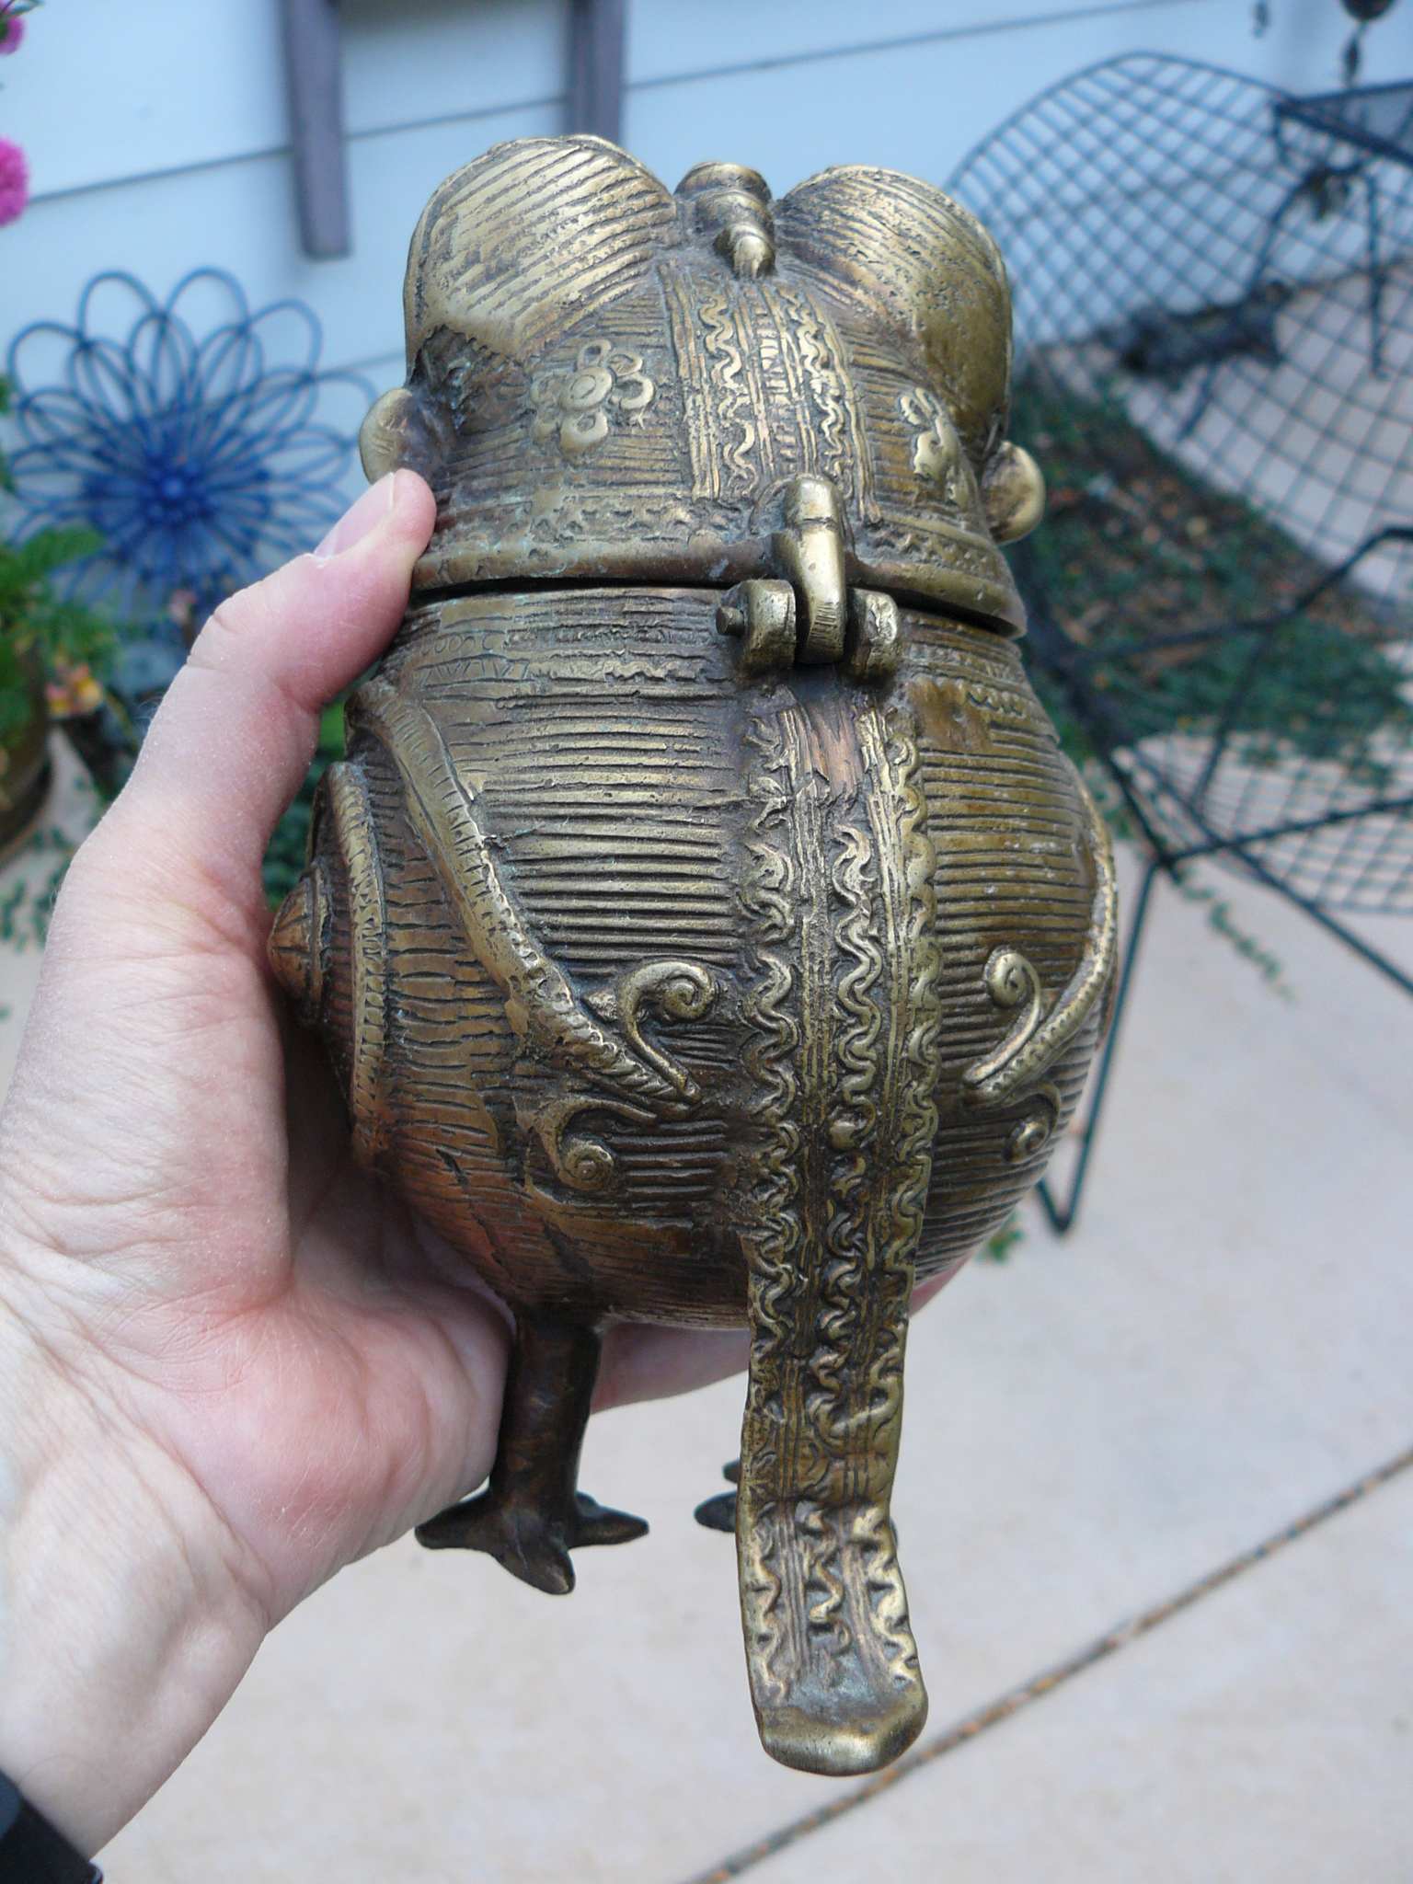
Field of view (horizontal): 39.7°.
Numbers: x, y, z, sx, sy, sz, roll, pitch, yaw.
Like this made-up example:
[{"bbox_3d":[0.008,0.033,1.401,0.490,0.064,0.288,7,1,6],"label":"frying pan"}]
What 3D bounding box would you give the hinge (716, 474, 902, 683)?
[{"bbox_3d":[0.012,-0.044,0.237,0.021,0.024,0.014,3,3,-17],"label":"hinge"}]

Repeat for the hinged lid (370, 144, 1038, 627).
[{"bbox_3d":[0.003,-0.080,0.279,0.101,0.068,0.097,1,5,-17],"label":"hinged lid"}]

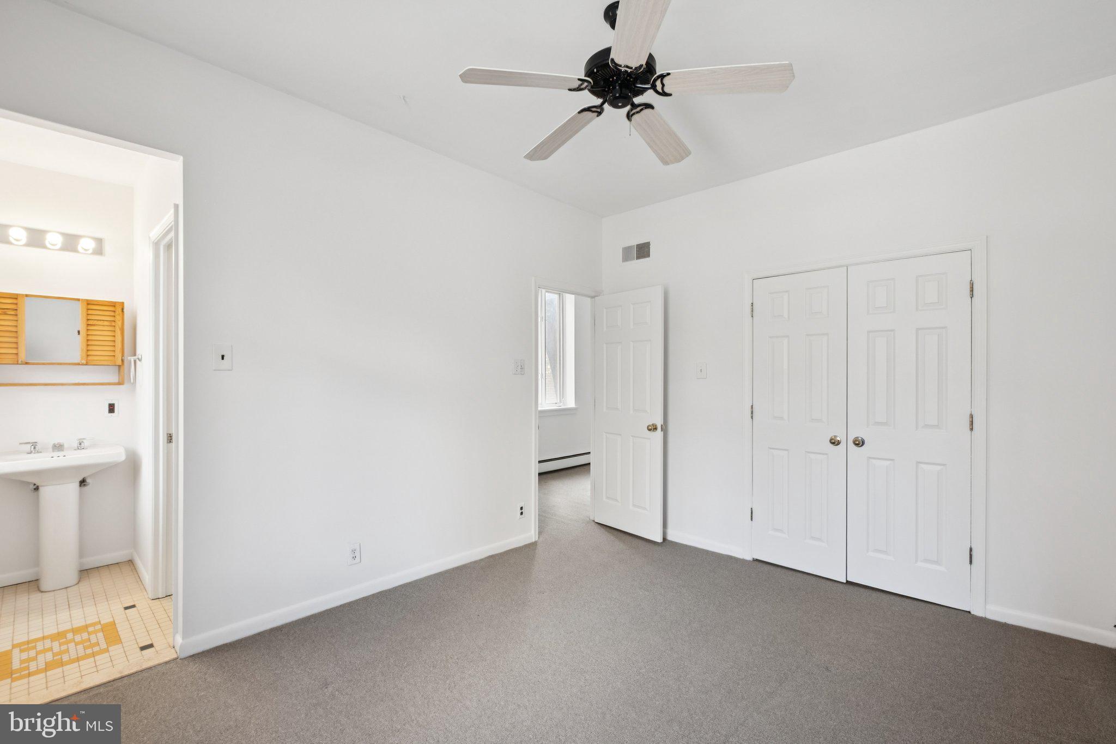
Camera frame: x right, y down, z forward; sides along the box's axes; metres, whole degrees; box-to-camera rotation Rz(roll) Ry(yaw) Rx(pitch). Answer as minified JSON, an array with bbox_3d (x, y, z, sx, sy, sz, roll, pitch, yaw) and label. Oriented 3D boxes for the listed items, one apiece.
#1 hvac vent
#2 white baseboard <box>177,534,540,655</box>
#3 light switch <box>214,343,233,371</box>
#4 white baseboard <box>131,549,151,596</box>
[{"bbox_3d":[0.656,-1.010,3.910,0.283,0.137,0.020,0,0,43],"label":"hvac vent"},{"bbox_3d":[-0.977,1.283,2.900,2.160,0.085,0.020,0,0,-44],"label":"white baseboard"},{"bbox_3d":[-1.637,-0.072,2.272,0.077,0.126,0.012,0,0,-44],"label":"light switch"},{"bbox_3d":[-2.700,1.280,3.005,0.770,0.085,0.018,0,0,42],"label":"white baseboard"}]

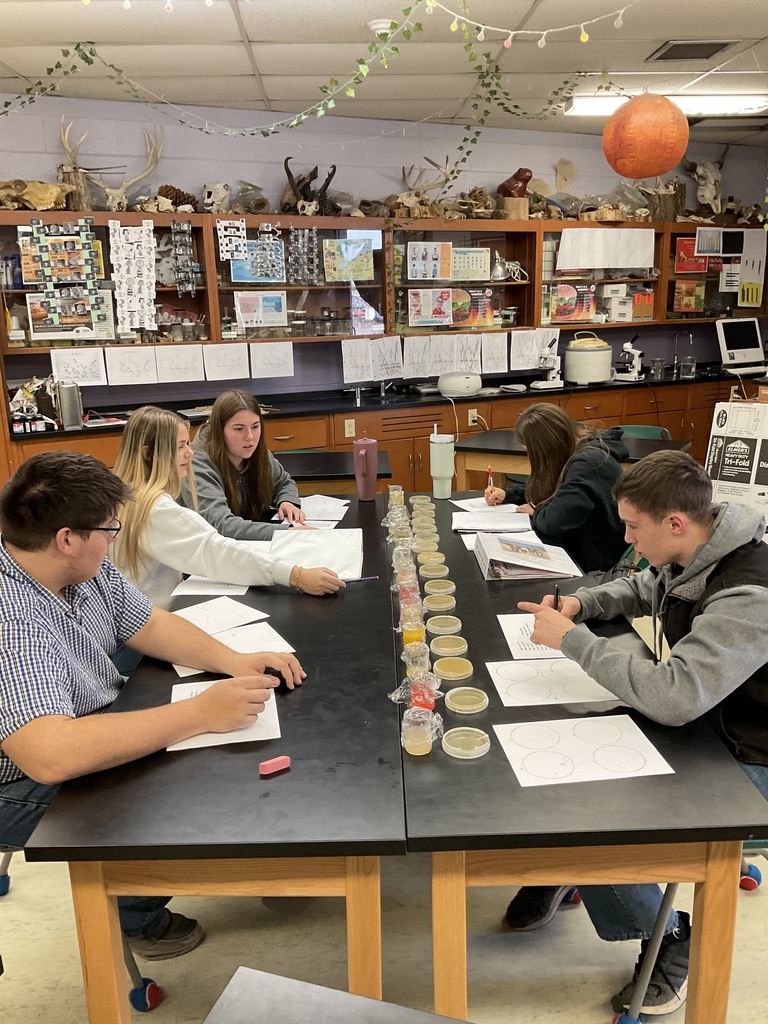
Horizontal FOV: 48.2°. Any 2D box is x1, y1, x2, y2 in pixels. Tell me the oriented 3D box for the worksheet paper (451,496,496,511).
[{"bbox_3d":[0.438,-0.040,3.518,0.279,0.004,0.216,-5,15,-15],"label":"worksheet paper"}]

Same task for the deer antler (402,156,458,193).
[{"bbox_3d":[0.311,-2.258,5.740,0.340,0.220,0.250,6,16,26],"label":"deer antler"}]

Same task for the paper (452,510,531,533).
[{"bbox_3d":[0.395,0.041,3.156,0.280,0.018,0.235,1,14,7],"label":"paper"}]

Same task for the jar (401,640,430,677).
[{"bbox_3d":[0.074,0.335,1.931,0.055,0.068,0.055,-1,14,0],"label":"jar"}]

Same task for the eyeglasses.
[{"bbox_3d":[-0.612,0.022,1.671,0.138,0.043,0.142,11,9,40],"label":"eyeglasses"}]

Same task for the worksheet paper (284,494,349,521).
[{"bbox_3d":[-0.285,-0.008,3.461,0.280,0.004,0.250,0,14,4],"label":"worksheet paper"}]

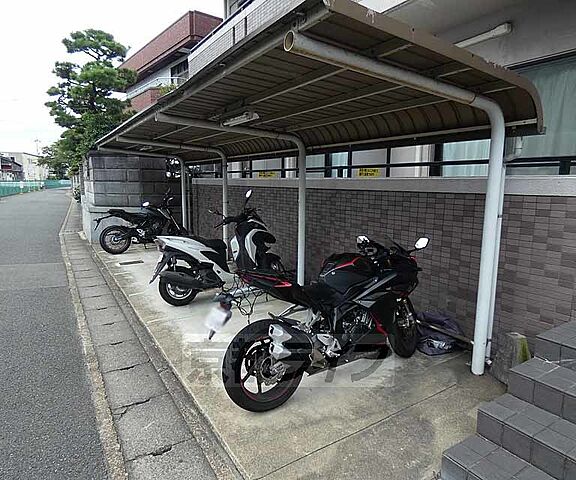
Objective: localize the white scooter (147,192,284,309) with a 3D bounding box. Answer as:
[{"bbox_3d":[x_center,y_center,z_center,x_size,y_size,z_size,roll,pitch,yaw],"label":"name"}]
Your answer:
[{"bbox_3d":[-0.830,0.093,4.545,1.900,1.340,0.780,-8,13,-37],"label":"white scooter"}]

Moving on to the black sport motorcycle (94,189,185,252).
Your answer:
[{"bbox_3d":[-3.032,-0.349,7.379,1.980,1.220,0.790,-5,11,-27],"label":"black sport motorcycle"}]

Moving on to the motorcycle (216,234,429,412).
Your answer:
[{"bbox_3d":[0.369,0.529,2.586,2.040,1.080,0.740,-6,11,-29],"label":"motorcycle"}]

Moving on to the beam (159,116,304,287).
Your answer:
[{"bbox_3d":[-0.533,-0.247,4.052,1.850,2.180,0.090,-7,12,-34],"label":"beam"}]

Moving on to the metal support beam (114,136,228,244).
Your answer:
[{"bbox_3d":[-1.921,-0.608,6.087,1.830,2.180,0.090,-7,12,-34],"label":"metal support beam"}]

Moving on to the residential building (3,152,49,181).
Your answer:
[{"bbox_3d":[-61.000,-16.427,80.000,8.000,7.500,14.000,-5,11,-24],"label":"residential building"}]

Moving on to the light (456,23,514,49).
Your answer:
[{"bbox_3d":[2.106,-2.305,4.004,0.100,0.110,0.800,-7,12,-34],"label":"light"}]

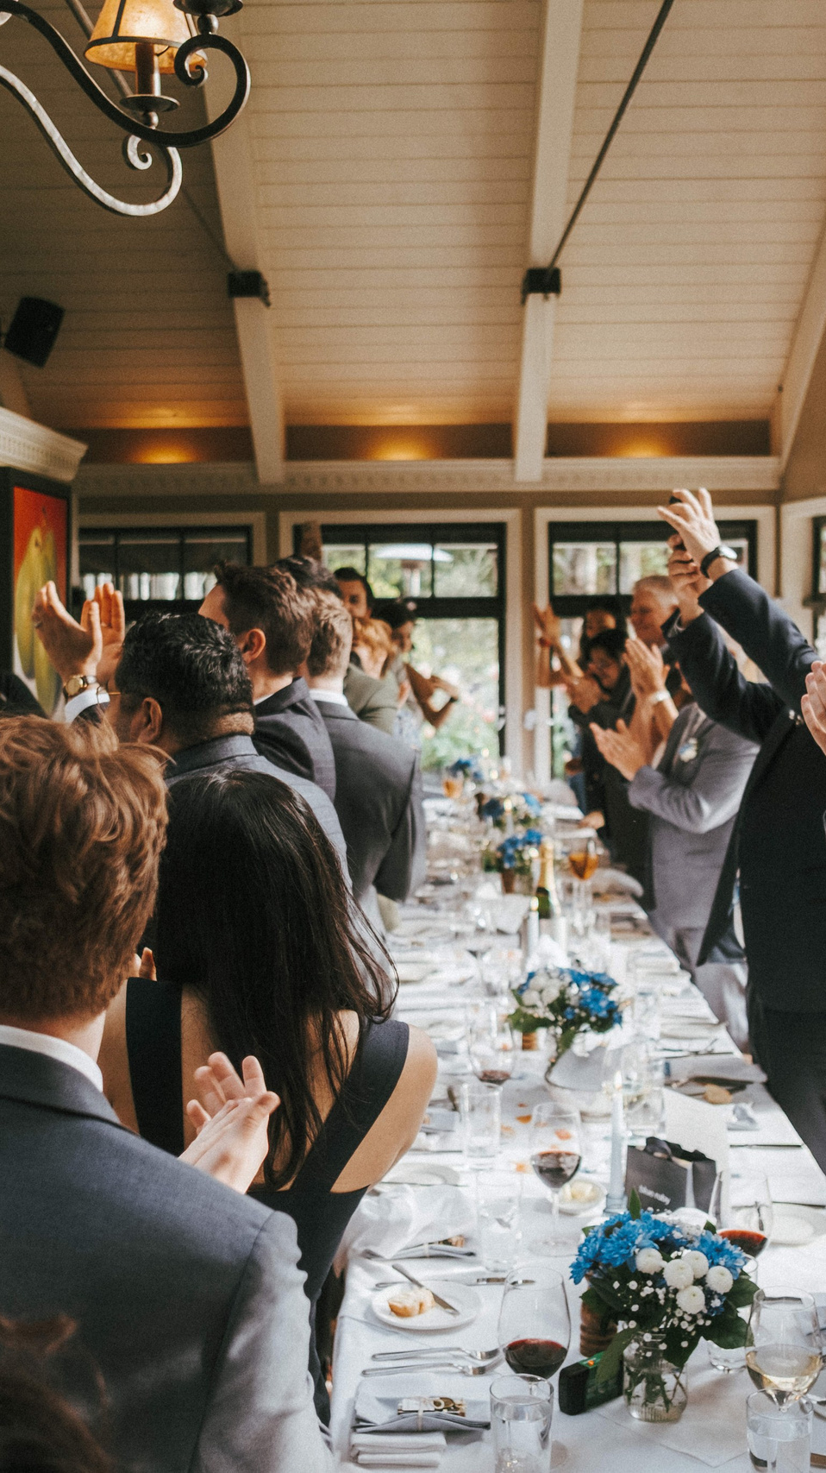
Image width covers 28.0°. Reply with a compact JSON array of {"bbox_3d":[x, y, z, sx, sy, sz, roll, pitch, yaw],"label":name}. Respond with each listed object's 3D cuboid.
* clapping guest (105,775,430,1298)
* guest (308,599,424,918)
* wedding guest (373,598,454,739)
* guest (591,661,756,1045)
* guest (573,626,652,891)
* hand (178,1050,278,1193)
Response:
[{"bbox_3d":[-0.159,0.799,1.989,0.420,1.526,0.360,-1,5,-4],"label":"clapping guest"},{"bbox_3d":[-0.184,0.527,3.878,0.500,1.729,0.380,0,5,4],"label":"guest"},{"bbox_3d":[-0.014,0.280,6.876,0.460,1.678,0.440,2,6,27],"label":"wedding guest"},{"bbox_3d":[0.832,0.437,4.925,0.520,1.692,0.500,-3,6,-26],"label":"guest"},{"bbox_3d":[0.714,0.394,6.071,0.460,1.575,0.460,-4,6,-31],"label":"guest"},{"bbox_3d":[-0.168,0.358,1.500,0.100,0.155,0.100,0,5,11],"label":"hand"}]

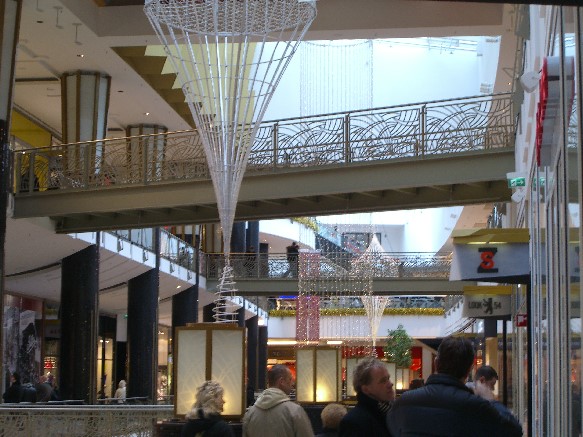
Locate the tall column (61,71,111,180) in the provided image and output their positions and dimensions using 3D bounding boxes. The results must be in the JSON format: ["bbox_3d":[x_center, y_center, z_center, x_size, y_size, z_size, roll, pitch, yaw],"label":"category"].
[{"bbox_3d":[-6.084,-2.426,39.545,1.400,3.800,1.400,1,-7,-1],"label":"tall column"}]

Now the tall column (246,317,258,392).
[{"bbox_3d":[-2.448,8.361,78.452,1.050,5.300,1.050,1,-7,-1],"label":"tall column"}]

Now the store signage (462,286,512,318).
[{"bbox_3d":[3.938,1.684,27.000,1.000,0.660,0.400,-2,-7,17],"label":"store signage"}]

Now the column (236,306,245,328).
[{"bbox_3d":[-2.973,7.521,70.634,1.050,5.600,1.050,1,-7,-1],"label":"column"}]

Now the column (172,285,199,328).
[{"bbox_3d":[-4.339,5.574,55.034,1.050,5.600,1.050,1,-7,-1],"label":"column"}]

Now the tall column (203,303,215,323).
[{"bbox_3d":[-3.587,6.624,62.834,1.050,5.600,1.050,1,-7,-1],"label":"tall column"}]

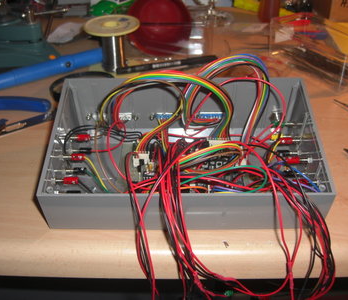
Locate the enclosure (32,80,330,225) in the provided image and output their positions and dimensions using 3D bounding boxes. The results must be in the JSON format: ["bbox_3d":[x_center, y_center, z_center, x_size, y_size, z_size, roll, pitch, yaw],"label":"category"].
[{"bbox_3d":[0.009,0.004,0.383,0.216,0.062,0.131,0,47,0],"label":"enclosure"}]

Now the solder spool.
[{"bbox_3d":[-0.073,-0.127,0.542,0.065,0.057,0.065,0,39,0],"label":"solder spool"}]

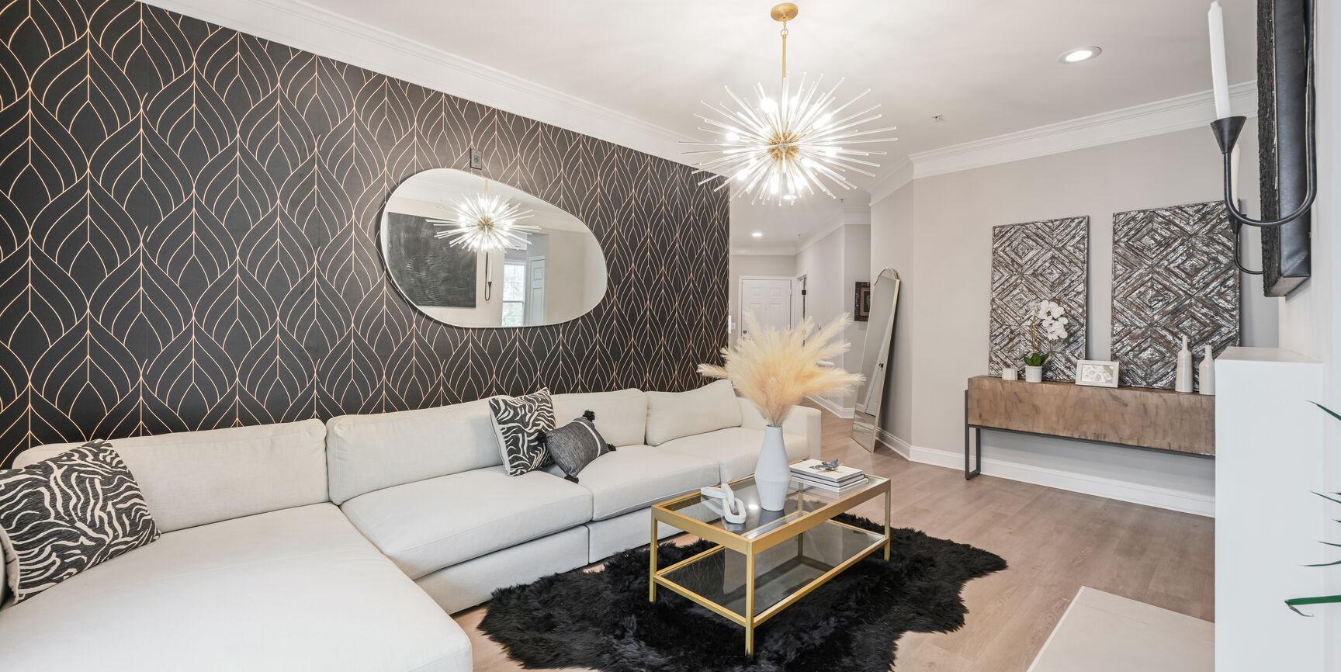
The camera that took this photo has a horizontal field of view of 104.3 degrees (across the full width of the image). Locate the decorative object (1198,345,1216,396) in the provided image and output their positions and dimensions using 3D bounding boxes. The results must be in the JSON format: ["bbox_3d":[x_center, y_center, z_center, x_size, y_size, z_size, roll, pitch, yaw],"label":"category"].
[{"bbox_3d":[3.385,0.210,3.272,0.085,0.335,0.085,-1,2,-45],"label":"decorative object"}]

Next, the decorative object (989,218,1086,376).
[{"bbox_3d":[2.833,-0.264,4.023,0.035,1.220,0.610,3,-1,-45],"label":"decorative object"}]

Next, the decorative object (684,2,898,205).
[{"bbox_3d":[0.538,-1.084,2.458,1.000,0.890,1.000,0,1,0],"label":"decorative object"}]

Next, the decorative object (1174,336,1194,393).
[{"bbox_3d":[3.308,0.182,3.349,0.085,0.385,0.085,-1,2,-45],"label":"decorative object"}]

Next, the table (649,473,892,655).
[{"bbox_3d":[0.547,0.989,2.586,1.211,0.440,0.559,-1,2,-44],"label":"table"}]

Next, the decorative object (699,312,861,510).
[{"bbox_3d":[0.490,0.343,2.380,0.710,0.870,0.660,0,1,0],"label":"decorative object"}]

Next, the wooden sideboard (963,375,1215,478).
[{"bbox_3d":[3.033,0.766,3.714,0.280,0.810,1.630,-1,2,-45],"label":"wooden sideboard"}]

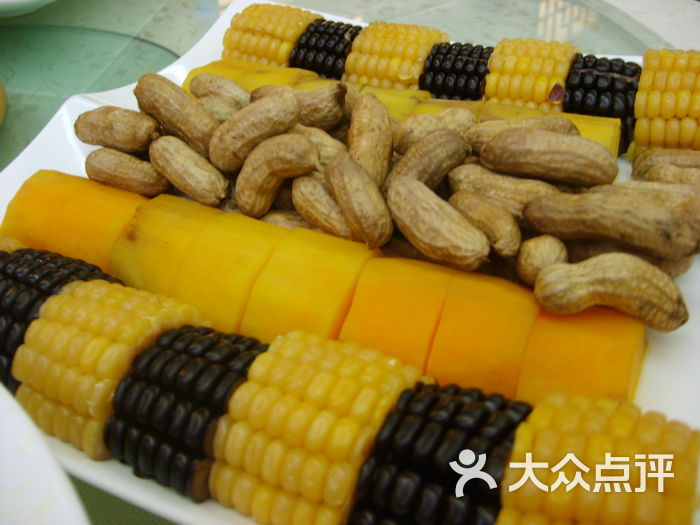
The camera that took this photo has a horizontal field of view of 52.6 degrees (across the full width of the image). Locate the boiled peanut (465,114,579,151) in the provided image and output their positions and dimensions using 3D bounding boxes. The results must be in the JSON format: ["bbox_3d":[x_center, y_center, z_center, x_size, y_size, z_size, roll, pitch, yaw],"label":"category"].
[{"bbox_3d":[0.067,-0.050,0.274,0.044,0.013,0.013,-5,42,-2],"label":"boiled peanut"}]

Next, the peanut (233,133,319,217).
[{"bbox_3d":[-0.026,-0.031,0.256,0.019,0.014,0.035,32,61,33],"label":"peanut"}]

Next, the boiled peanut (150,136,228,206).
[{"bbox_3d":[-0.064,-0.036,0.282,0.036,0.013,0.013,37,52,9],"label":"boiled peanut"}]

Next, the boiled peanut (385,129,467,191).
[{"bbox_3d":[0.028,-0.034,0.255,0.037,0.017,0.018,-31,46,-18],"label":"boiled peanut"}]

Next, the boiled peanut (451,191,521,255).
[{"bbox_3d":[0.048,-0.014,0.256,0.012,0.012,0.029,-34,68,-31],"label":"boiled peanut"}]

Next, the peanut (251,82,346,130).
[{"bbox_3d":[-0.022,-0.068,0.305,0.043,0.016,0.016,8,43,16],"label":"peanut"}]

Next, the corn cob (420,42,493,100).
[{"bbox_3d":[0.049,-0.080,0.327,0.027,0.041,0.041,14,45,14],"label":"corn cob"}]

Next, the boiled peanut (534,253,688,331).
[{"bbox_3d":[0.076,0.009,0.205,0.043,0.015,0.019,10,43,4],"label":"boiled peanut"}]

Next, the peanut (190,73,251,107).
[{"bbox_3d":[-0.056,-0.073,0.307,0.033,0.012,0.012,24,49,25],"label":"peanut"}]

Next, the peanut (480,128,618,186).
[{"bbox_3d":[0.072,-0.037,0.255,0.049,0.018,0.018,9,39,5],"label":"peanut"}]

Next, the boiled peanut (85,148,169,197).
[{"bbox_3d":[-0.087,-0.035,0.277,0.041,0.013,0.013,18,47,21],"label":"boiled peanut"}]

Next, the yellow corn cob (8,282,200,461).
[{"bbox_3d":[-0.060,0.028,0.184,0.028,0.042,0.042,12,45,17],"label":"yellow corn cob"}]

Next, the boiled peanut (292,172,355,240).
[{"bbox_3d":[-0.008,-0.019,0.251,0.015,0.015,0.038,-26,60,-28],"label":"boiled peanut"}]

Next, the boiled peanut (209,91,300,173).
[{"bbox_3d":[-0.036,-0.053,0.276,0.044,0.015,0.015,-42,53,-18],"label":"boiled peanut"}]

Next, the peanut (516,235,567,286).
[{"bbox_3d":[0.066,0.001,0.238,0.016,0.016,0.024,-25,46,-27],"label":"peanut"}]

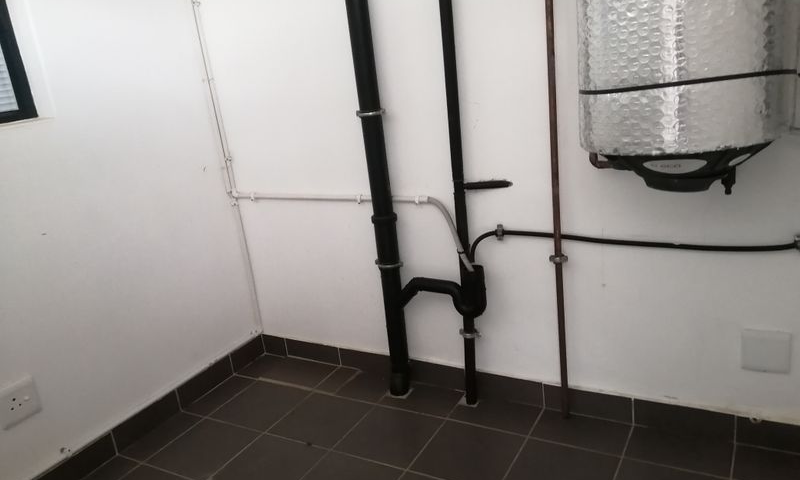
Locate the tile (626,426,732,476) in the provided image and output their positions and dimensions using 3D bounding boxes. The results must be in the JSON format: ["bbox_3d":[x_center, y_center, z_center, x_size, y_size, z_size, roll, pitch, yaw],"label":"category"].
[{"bbox_3d":[0.902,0.684,1.948,0.308,0.010,0.200,3,19,30],"label":"tile"}]

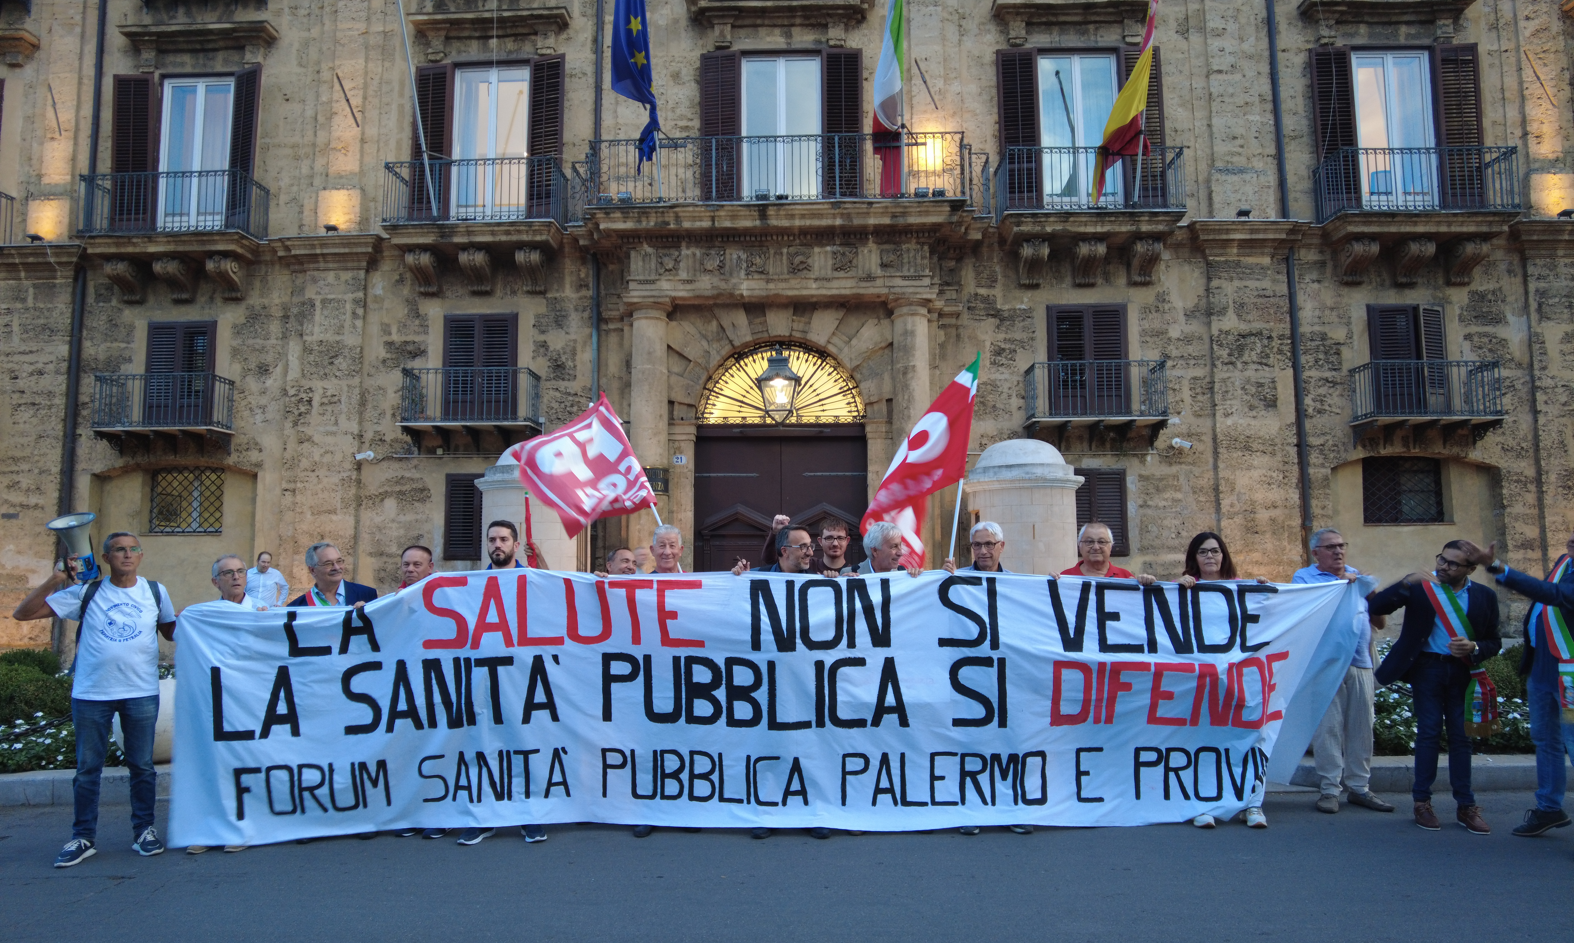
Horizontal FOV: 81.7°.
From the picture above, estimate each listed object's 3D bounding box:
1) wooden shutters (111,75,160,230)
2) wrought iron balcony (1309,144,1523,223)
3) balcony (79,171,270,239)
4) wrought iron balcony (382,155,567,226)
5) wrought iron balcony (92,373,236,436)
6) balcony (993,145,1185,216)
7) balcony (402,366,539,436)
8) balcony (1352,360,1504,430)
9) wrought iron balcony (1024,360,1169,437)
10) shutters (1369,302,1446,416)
[{"bbox_3d":[-12.199,-5.880,16.873,0.824,3.159,0.080,0,-5,2],"label":"wooden shutters"},{"bbox_3d":[10.065,-4.491,14.579,2.766,1.065,0.820,-1,-5,2],"label":"wrought iron balcony"},{"bbox_3d":[-11.053,-4.702,16.385,2.900,1.100,0.800,0,-5,2],"label":"balcony"},{"bbox_3d":[-5.110,-4.448,15.030,2.809,1.090,0.880,-1,-5,2],"label":"wrought iron balcony"},{"bbox_3d":[-10.271,-1.069,15.086,1.983,0.943,0.660,-1,-5,2],"label":"wrought iron balcony"},{"bbox_3d":[4.881,-4.544,14.743,2.843,1.076,0.840,-1,-5,2],"label":"balcony"},{"bbox_3d":[-5.528,-1.235,15.949,2.214,1.067,0.660,0,-5,2],"label":"balcony"},{"bbox_3d":[10.797,-1.297,15.374,2.091,1.038,0.660,0,-5,2],"label":"balcony"},{"bbox_3d":[4.870,-1.145,14.444,2.069,1.038,0.720,-1,-5,2],"label":"wrought iron balcony"},{"bbox_3d":[10.779,-1.916,15.641,1.311,2.017,0.360,0,-5,2],"label":"shutters"}]

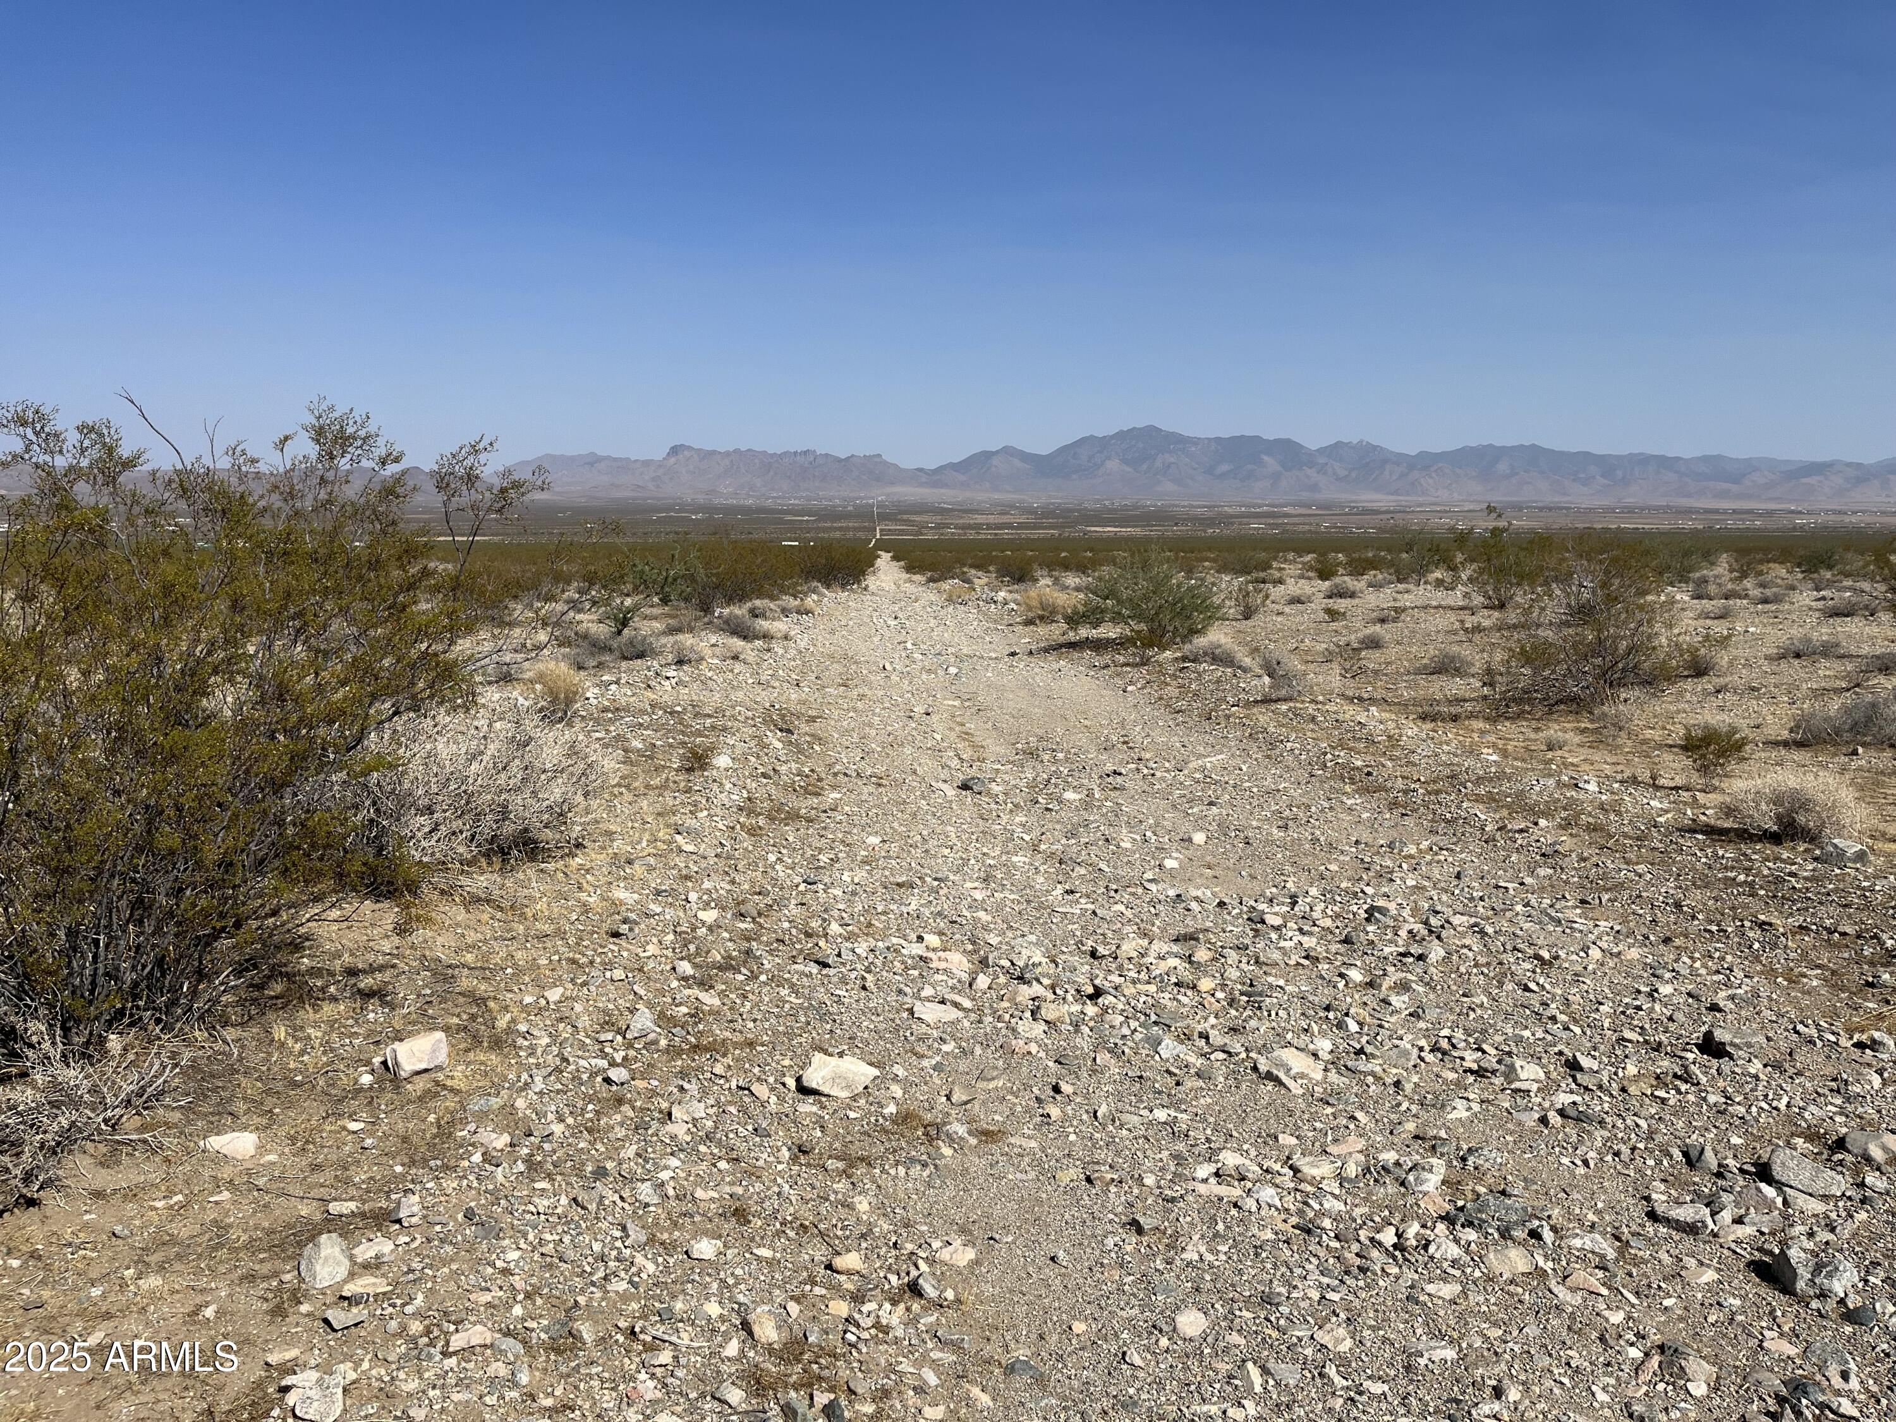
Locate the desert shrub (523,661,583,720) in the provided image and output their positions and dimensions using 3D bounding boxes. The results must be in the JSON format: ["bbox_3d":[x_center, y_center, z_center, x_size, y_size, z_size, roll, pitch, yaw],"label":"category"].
[{"bbox_3d":[-3.156,-0.194,11.354,0.482,0.429,0.444,-2,9,-15],"label":"desert shrub"}]

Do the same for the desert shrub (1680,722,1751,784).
[{"bbox_3d":[4.688,0.258,8.700,0.413,0.372,0.400,5,10,28],"label":"desert shrub"}]

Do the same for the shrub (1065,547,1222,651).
[{"bbox_3d":[2.612,-1.532,18.931,2.054,1.279,1.890,1,9,8],"label":"shrub"}]

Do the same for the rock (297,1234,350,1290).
[{"bbox_3d":[-1.340,1.182,3.056,0.108,0.100,0.100,-4,10,-25],"label":"rock"}]

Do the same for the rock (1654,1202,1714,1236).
[{"bbox_3d":[1.689,1.167,3.271,0.125,0.055,0.085,7,11,38],"label":"rock"}]

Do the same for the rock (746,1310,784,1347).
[{"bbox_3d":[-0.358,1.195,2.784,0.070,0.050,0.065,-1,9,-8],"label":"rock"}]

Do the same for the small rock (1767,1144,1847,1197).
[{"bbox_3d":[2.099,1.125,3.479,0.110,0.085,0.170,-6,11,-37],"label":"small rock"}]

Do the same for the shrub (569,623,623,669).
[{"bbox_3d":[-4.348,-0.805,17.600,0.620,0.520,0.580,-2,9,-14],"label":"shrub"}]

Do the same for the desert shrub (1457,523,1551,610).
[{"bbox_3d":[10.637,-2.801,27.304,1.680,1.626,1.545,3,9,21],"label":"desert shrub"}]

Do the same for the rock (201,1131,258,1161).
[{"bbox_3d":[-1.801,1.090,3.570,0.140,0.050,0.085,-4,10,-28],"label":"rock"}]

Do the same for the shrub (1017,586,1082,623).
[{"bbox_3d":[1.643,-1.691,22.900,0.994,0.584,0.950,1,9,4],"label":"shrub"}]

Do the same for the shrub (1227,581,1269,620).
[{"bbox_3d":[4.992,-1.837,23.700,0.669,0.628,0.650,2,9,12],"label":"shrub"}]

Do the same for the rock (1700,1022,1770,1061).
[{"bbox_3d":[2.368,0.987,4.282,0.175,0.075,0.130,5,10,30],"label":"rock"}]

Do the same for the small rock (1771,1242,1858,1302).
[{"bbox_3d":[1.809,1.153,2.967,0.165,0.085,0.120,6,10,33],"label":"small rock"}]

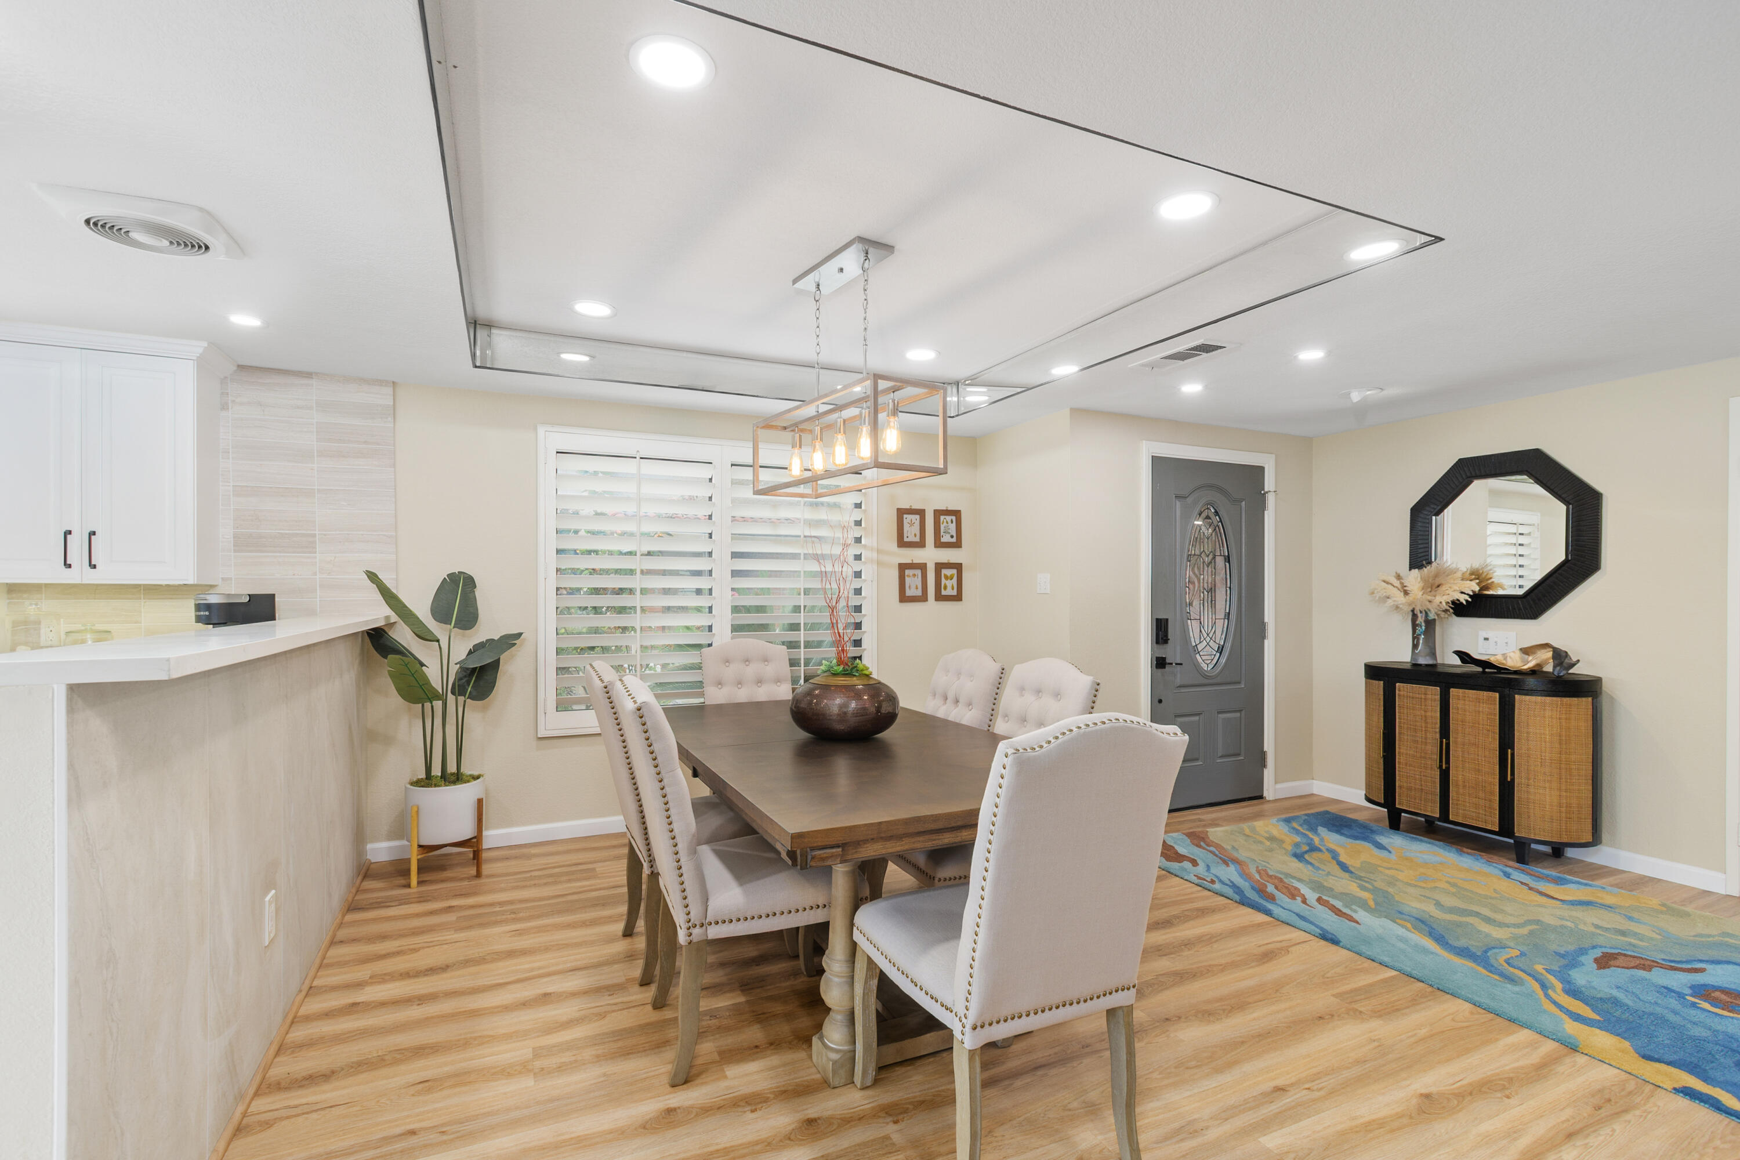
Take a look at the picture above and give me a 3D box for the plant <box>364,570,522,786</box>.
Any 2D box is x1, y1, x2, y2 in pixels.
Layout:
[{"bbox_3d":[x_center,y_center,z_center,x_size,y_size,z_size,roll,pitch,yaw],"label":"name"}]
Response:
[{"bbox_3d":[-1.923,0.442,3.506,0.615,0.983,0.500,0,-1,-25],"label":"plant"}]

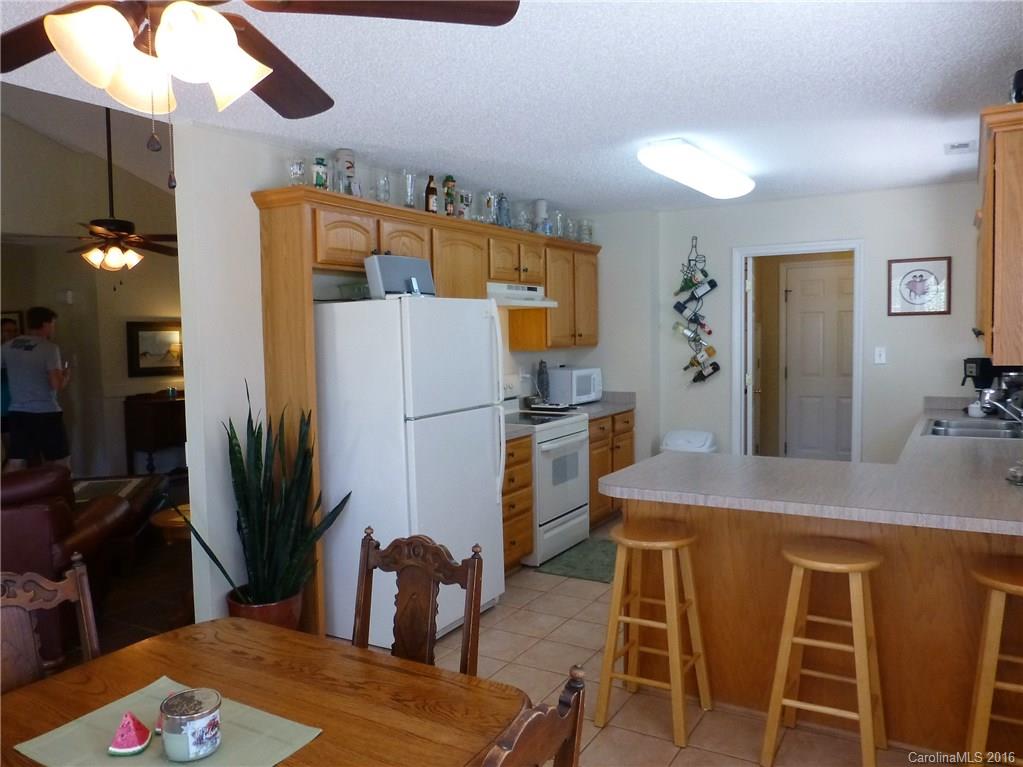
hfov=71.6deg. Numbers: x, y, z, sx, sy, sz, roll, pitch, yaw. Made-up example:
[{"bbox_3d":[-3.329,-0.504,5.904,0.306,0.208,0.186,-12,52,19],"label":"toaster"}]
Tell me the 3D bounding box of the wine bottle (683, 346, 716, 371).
[{"bbox_3d":[1.438,-0.177,5.436,0.290,0.078,0.078,-35,-14,28],"label":"wine bottle"}]

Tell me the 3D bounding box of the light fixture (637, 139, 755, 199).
[{"bbox_3d":[1.099,-1.195,3.996,0.340,0.100,1.220,1,4,31],"label":"light fixture"}]

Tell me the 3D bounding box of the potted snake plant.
[{"bbox_3d":[-1.127,0.648,3.296,0.630,1.240,0.570,1,4,31],"label":"potted snake plant"}]

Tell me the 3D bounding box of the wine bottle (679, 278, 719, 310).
[{"bbox_3d":[1.453,-0.692,5.457,0.300,0.077,0.077,-35,-14,28],"label":"wine bottle"}]

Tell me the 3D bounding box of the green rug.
[{"bbox_3d":[0.618,1.179,4.773,0.600,0.012,0.840,1,4,31],"label":"green rug"}]

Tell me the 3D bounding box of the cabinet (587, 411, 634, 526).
[{"bbox_3d":[0.542,0.662,5.782,0.600,0.870,0.880,1,4,31],"label":"cabinet"}]

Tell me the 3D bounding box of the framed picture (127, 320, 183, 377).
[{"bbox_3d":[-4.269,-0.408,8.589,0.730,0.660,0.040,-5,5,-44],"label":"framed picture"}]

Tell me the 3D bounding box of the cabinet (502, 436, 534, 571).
[{"bbox_3d":[-0.235,0.751,4.502,0.600,0.870,0.510,1,4,31],"label":"cabinet"}]

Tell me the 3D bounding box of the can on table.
[{"bbox_3d":[-0.573,0.610,1.270,0.098,0.084,0.098,-1,3,0],"label":"can on table"}]

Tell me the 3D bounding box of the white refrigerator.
[{"bbox_3d":[-0.558,0.415,3.819,0.780,1.700,0.800,1,4,31],"label":"white refrigerator"}]

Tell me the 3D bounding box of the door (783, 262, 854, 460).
[{"bbox_3d":[2.917,-0.028,6.431,0.790,2.030,0.040,1,4,31],"label":"door"}]

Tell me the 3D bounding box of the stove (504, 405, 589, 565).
[{"bbox_3d":[0.119,0.654,5.016,0.670,1.000,0.765,1,4,31],"label":"stove"}]

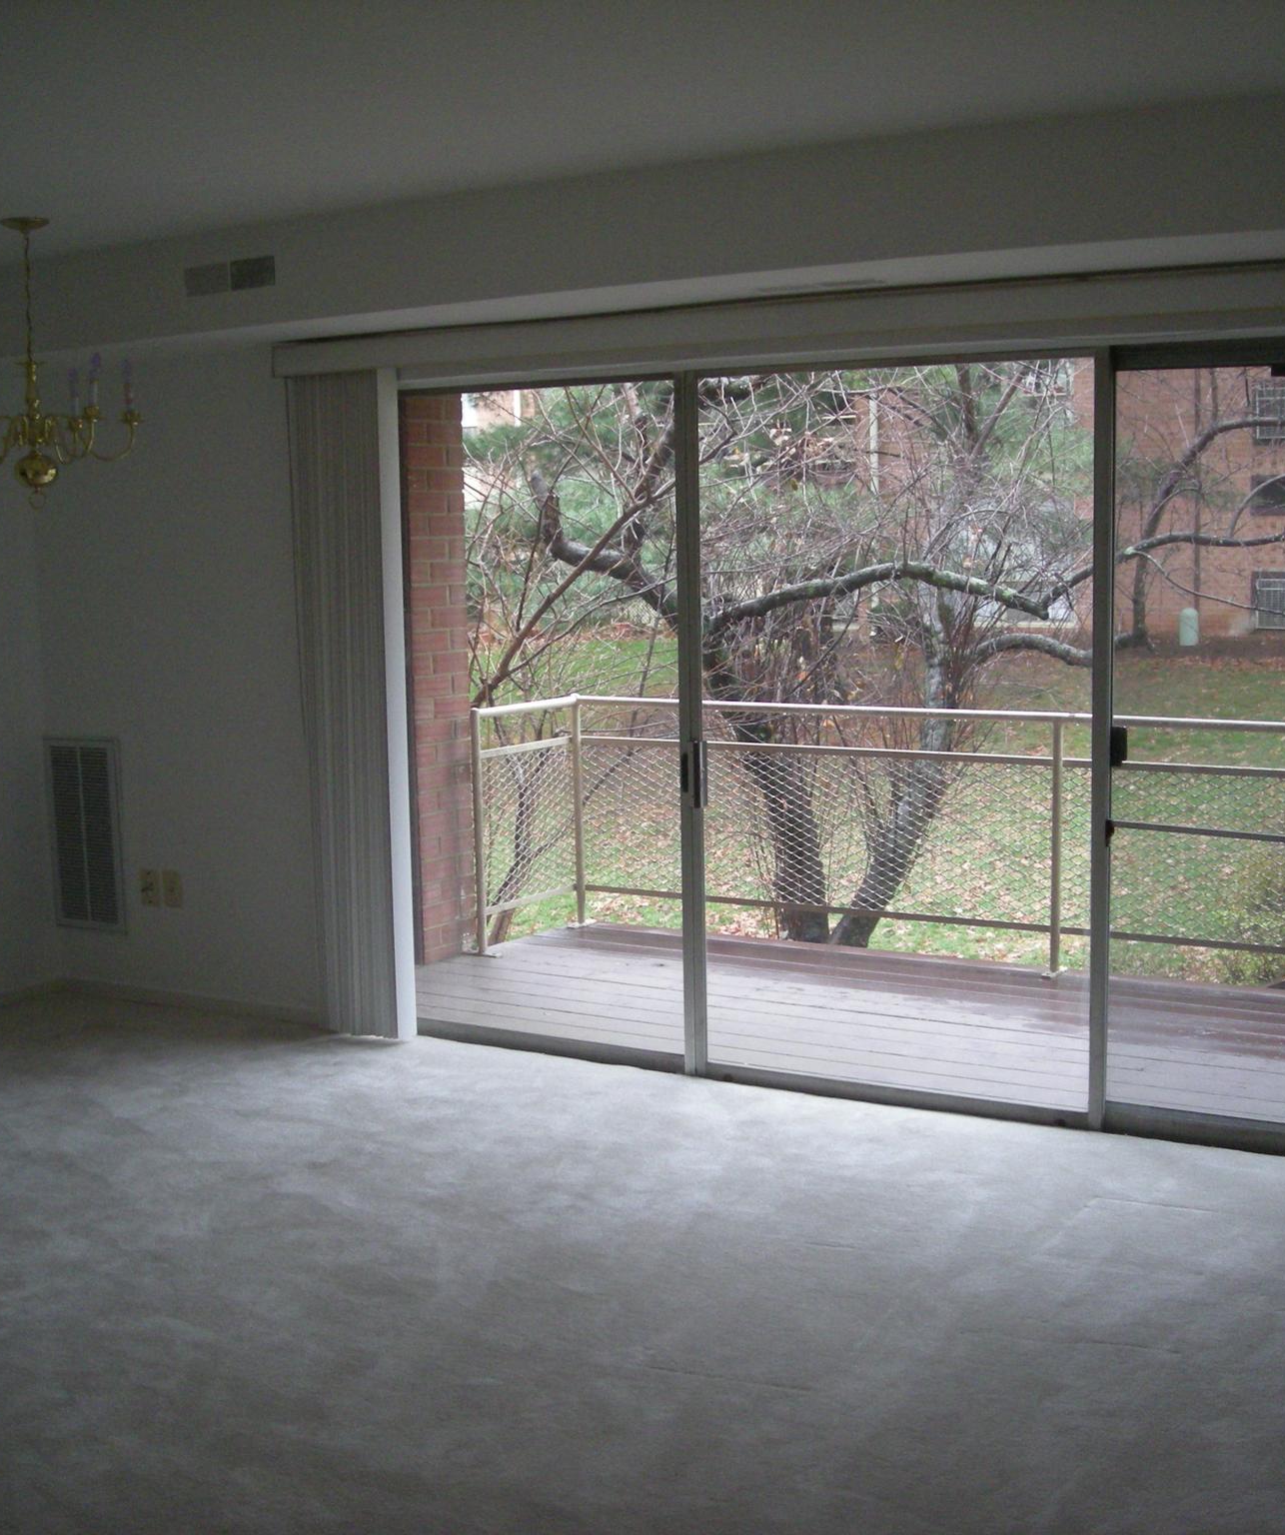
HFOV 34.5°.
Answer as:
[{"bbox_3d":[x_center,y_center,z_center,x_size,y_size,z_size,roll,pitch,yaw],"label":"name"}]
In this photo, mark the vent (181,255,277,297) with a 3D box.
[{"bbox_3d":[-1.126,-1.337,5.641,0.320,0.083,0.025,3,8,31],"label":"vent"}]

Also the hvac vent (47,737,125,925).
[{"bbox_3d":[-1.922,0.227,7.136,0.345,0.660,0.025,3,8,31],"label":"hvac vent"}]

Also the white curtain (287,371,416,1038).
[{"bbox_3d":[-0.894,-0.187,6.372,0.335,2.050,0.100,3,8,31],"label":"white curtain"}]

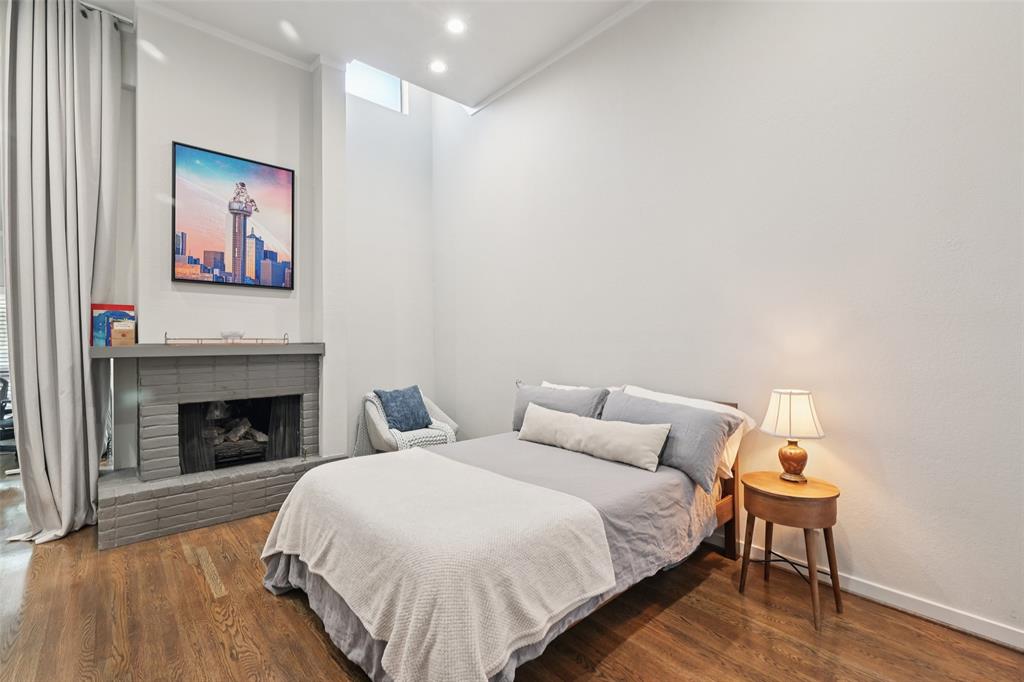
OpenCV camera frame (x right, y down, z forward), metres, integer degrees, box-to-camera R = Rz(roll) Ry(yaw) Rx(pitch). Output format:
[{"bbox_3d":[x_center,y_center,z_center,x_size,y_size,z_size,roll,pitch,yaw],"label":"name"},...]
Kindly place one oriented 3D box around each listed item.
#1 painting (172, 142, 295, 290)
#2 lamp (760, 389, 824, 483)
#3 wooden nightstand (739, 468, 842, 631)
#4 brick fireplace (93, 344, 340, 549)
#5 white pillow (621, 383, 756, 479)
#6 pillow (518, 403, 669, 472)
[{"bbox_3d":[-2.155,-0.939,3.358,0.799,1.006,0.040,0,0,-41],"label":"painting"},{"bbox_3d":[1.410,0.468,2.141,0.272,0.439,0.272,0,0,-41],"label":"lamp"},{"bbox_3d":[1.340,0.974,2.054,0.360,0.572,0.400,0,0,-35],"label":"wooden nightstand"},{"bbox_3d":[-2.074,0.643,3.218,1.549,1.251,0.457,0,0,-41],"label":"brick fireplace"},{"bbox_3d":[0.997,0.535,2.547,0.190,0.470,0.800,28,-18,-38],"label":"white pillow"},{"bbox_3d":[0.488,0.576,2.738,0.140,0.330,1.060,26,-17,-39],"label":"pillow"}]

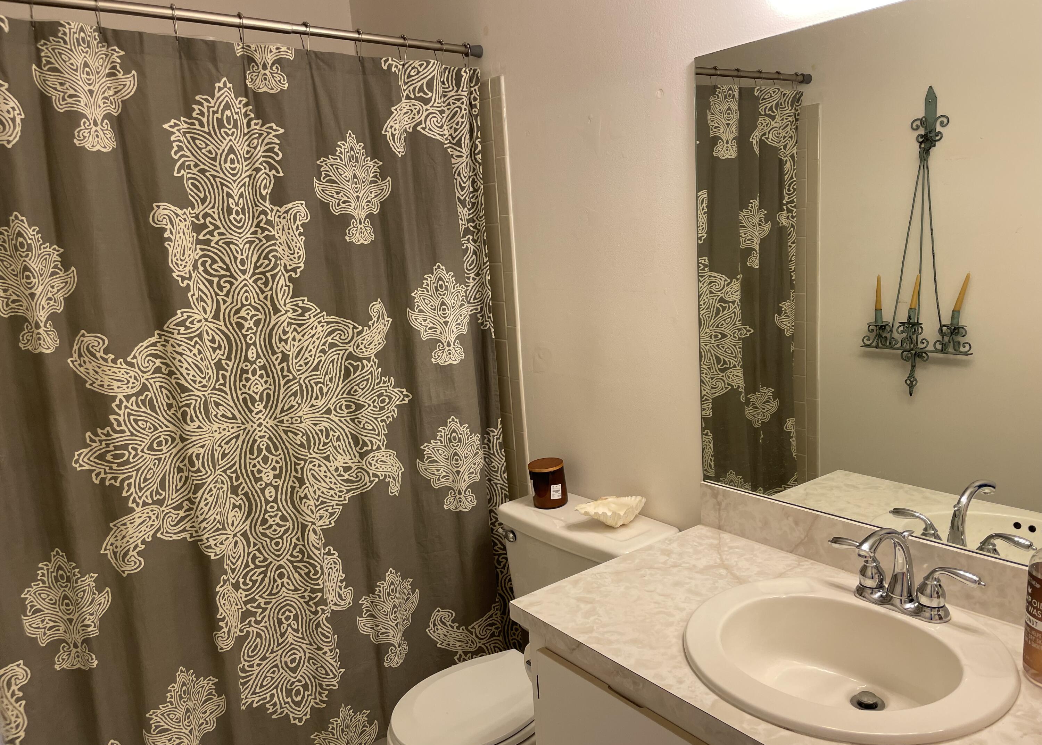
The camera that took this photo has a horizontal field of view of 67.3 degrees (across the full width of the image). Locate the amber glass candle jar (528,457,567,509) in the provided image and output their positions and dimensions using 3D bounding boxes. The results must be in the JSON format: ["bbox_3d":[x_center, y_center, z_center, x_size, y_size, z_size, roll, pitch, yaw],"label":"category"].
[{"bbox_3d":[0.071,0.289,2.035,0.091,0.108,0.091,-6,11,1],"label":"amber glass candle jar"}]

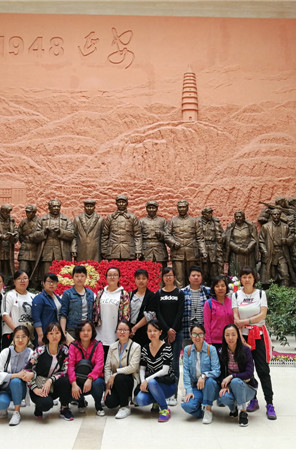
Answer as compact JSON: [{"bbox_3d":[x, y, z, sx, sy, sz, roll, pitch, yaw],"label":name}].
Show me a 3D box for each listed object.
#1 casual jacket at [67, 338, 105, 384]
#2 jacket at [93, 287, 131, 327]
[{"bbox_3d":[-0.722,1.577,5.407,0.450,0.520,0.400,0,-7,-4],"label":"casual jacket"},{"bbox_3d":[-0.448,1.006,5.740,0.460,0.520,0.270,0,-7,-4],"label":"jacket"}]

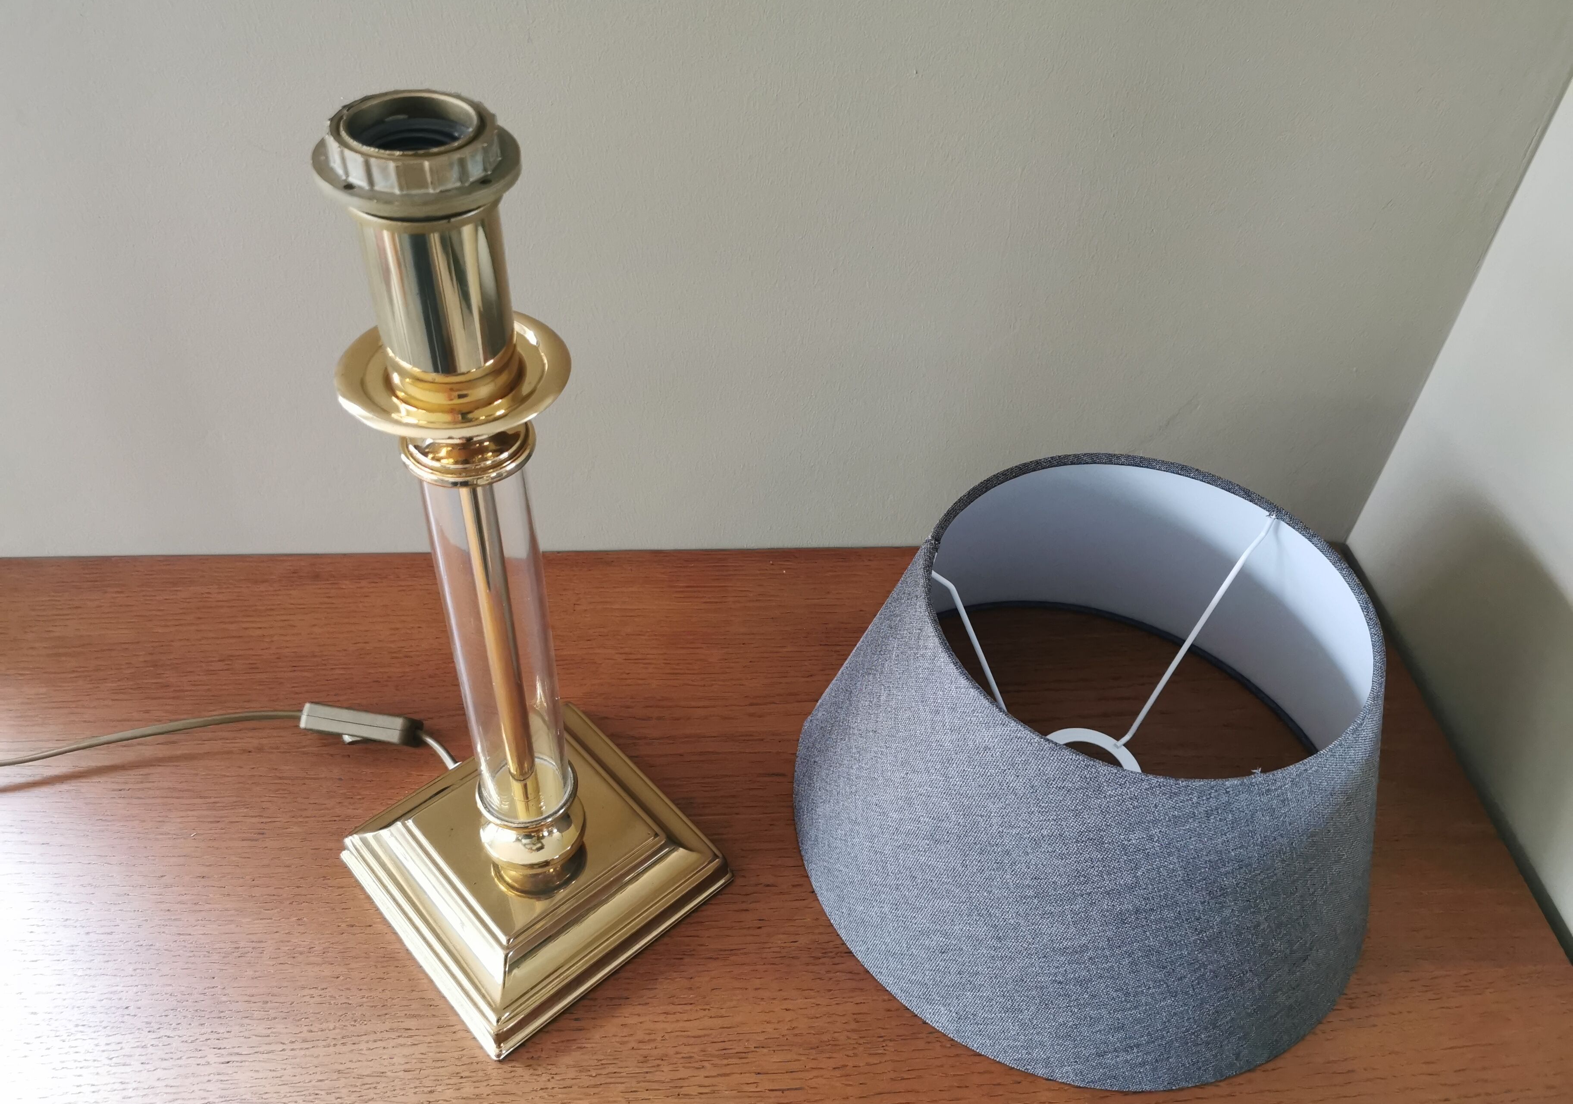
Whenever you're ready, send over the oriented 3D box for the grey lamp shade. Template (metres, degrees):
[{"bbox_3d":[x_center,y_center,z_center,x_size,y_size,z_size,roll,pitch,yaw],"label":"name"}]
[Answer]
[{"bbox_3d":[0.157,0.076,0.594,0.301,0.157,0.301,3,43,0],"label":"grey lamp shade"}]

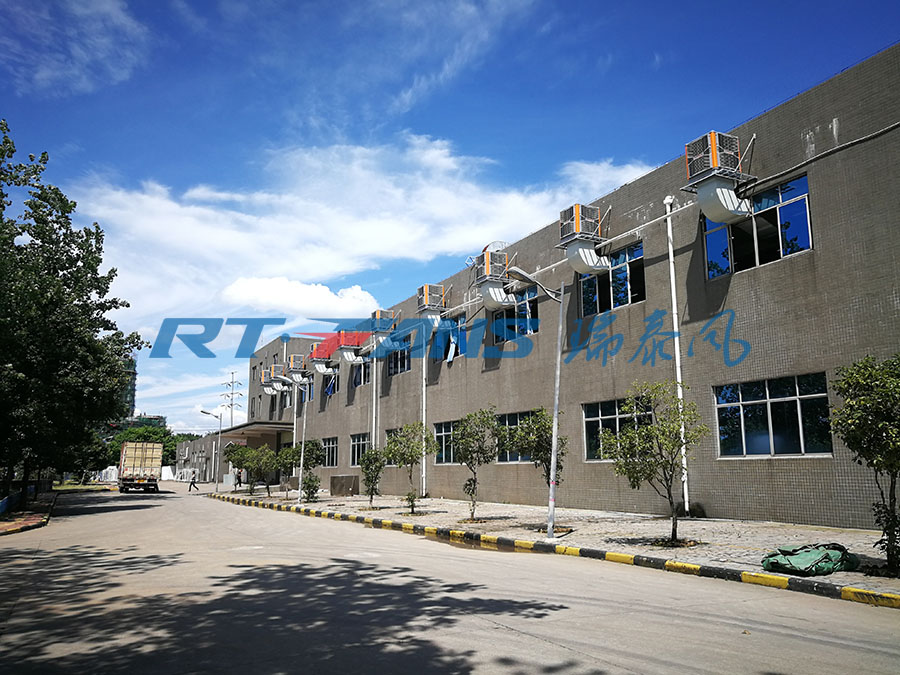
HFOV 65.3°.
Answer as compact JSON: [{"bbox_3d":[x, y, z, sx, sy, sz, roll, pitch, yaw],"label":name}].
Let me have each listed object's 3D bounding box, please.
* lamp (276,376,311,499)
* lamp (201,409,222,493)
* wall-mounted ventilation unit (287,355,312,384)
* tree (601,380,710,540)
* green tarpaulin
[{"bbox_3d":[-7.513,4.671,32.692,1.537,5.984,0.299,6,-12,-27],"label":"lamp"},{"bbox_3d":[-17.186,8.163,50.718,1.537,5.984,0.299,6,-12,-27],"label":"lamp"},{"bbox_3d":[-12.613,2.750,59.409,1.478,2.251,1.142,5,-12,-27],"label":"wall-mounted ventilation unit"},{"bbox_3d":[4.155,2.500,14.302,2.172,3.178,2.063,-3,-11,17],"label":"tree"},{"bbox_3d":[5.168,3.162,10.064,1.320,0.300,0.850,-5,-12,26],"label":"green tarpaulin"}]

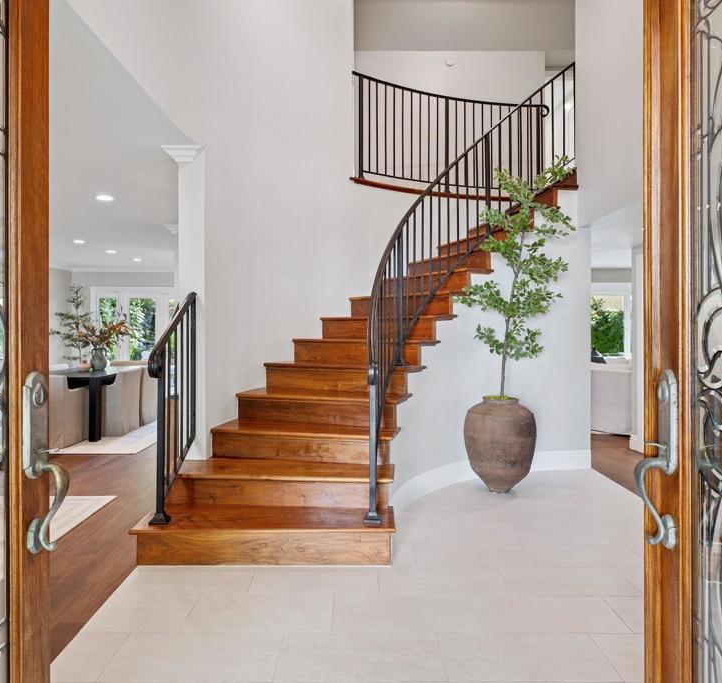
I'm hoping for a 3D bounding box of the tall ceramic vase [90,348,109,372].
[{"bbox_3d":[-3.790,0.250,7.400,0.250,0.335,0.240,0,0,0],"label":"tall ceramic vase"}]

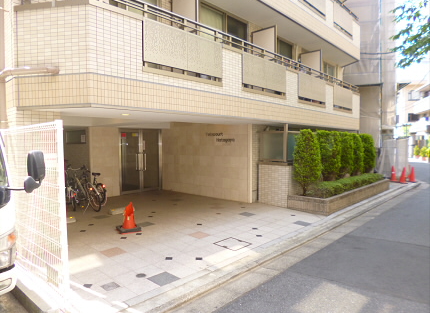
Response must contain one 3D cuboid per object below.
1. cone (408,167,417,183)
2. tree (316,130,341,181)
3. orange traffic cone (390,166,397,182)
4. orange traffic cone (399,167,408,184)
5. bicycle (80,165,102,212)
[{"bbox_3d":[8.790,0.815,13.220,0.380,0.700,0.380,2,3,43],"label":"cone"},{"bbox_3d":[3.230,0.040,8.530,0.740,1.580,0.740,2,3,43],"label":"tree"},{"bbox_3d":[8.060,0.800,13.400,0.380,0.700,0.380,2,3,43],"label":"orange traffic cone"},{"bbox_3d":[8.283,0.827,13.060,0.380,0.700,0.380,2,3,43],"label":"orange traffic cone"},{"bbox_3d":[-3.060,0.770,7.270,1.620,1.030,0.520,2,3,43],"label":"bicycle"}]

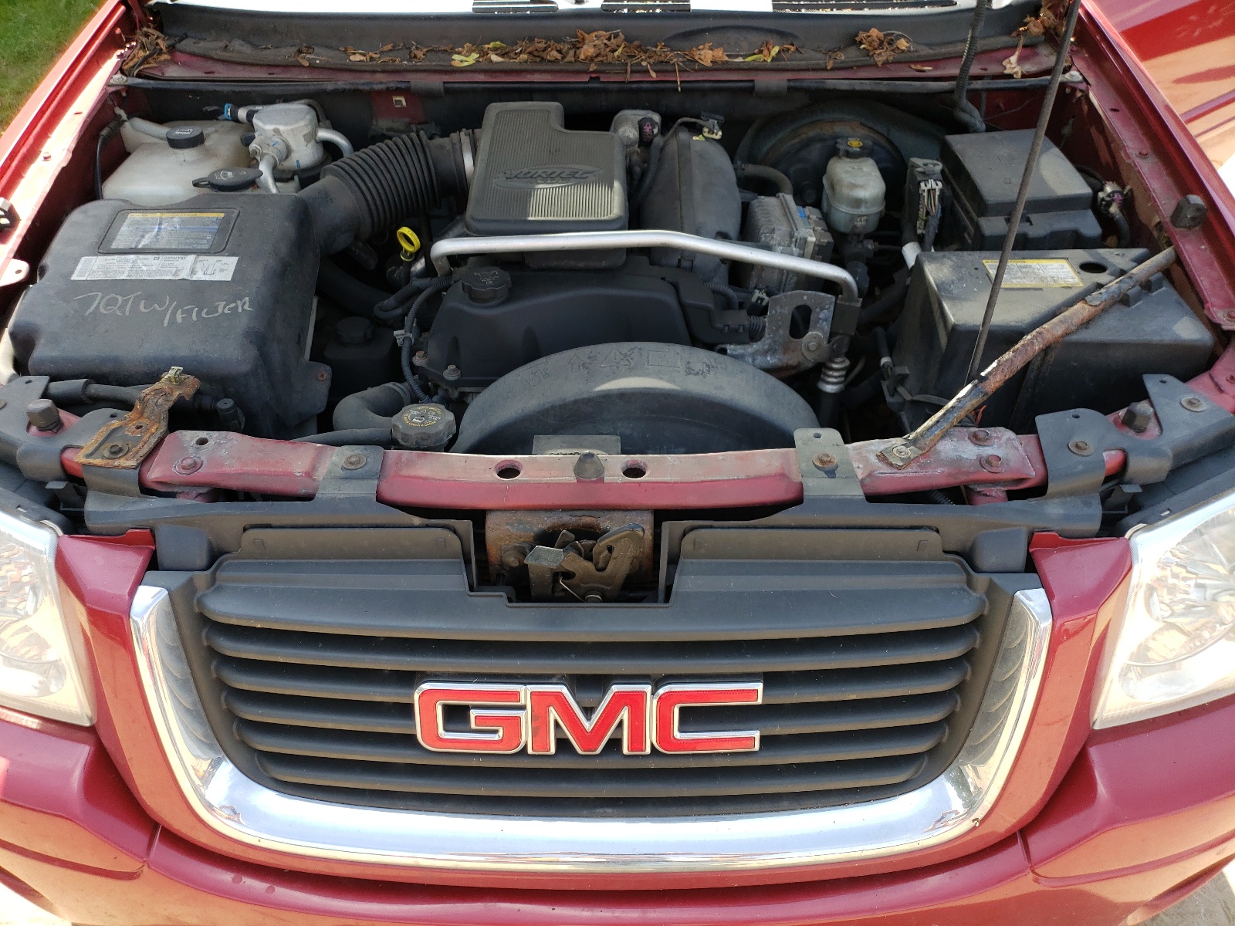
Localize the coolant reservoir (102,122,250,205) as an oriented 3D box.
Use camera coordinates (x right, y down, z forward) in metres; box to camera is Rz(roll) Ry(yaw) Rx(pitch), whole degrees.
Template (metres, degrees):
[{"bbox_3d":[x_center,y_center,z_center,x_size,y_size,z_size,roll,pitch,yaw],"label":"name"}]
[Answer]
[{"bbox_3d":[-0.637,-0.398,1.437,0.184,0.204,0.219,0,40,0],"label":"coolant reservoir"}]

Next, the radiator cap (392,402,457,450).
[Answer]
[{"bbox_3d":[-0.208,-0.038,0.991,0.067,0.028,0.067,0,40,0],"label":"radiator cap"}]

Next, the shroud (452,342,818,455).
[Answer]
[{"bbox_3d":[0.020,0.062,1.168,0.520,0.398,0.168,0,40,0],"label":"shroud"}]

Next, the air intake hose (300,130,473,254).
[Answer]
[{"bbox_3d":[-0.337,-0.416,1.435,0.250,0.128,0.138,-21,44,-23],"label":"air intake hose"}]

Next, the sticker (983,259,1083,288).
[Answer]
[{"bbox_3d":[0.546,-0.250,1.222,0.116,0.003,0.066,0,48,0],"label":"sticker"}]

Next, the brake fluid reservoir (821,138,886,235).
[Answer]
[{"bbox_3d":[0.354,-0.417,1.421,0.084,0.120,0.107,0,40,0],"label":"brake fluid reservoir"}]

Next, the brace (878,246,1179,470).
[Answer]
[{"bbox_3d":[0.483,-0.131,1.037,0.530,0.051,0.043,-33,49,-24],"label":"brace"}]

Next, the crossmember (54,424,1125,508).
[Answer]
[{"bbox_3d":[-0.029,0.000,0.974,1.091,0.053,0.097,0,40,0],"label":"crossmember"}]

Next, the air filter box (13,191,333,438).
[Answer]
[{"bbox_3d":[-0.556,-0.170,1.241,0.357,0.240,0.347,0,40,0],"label":"air filter box"}]

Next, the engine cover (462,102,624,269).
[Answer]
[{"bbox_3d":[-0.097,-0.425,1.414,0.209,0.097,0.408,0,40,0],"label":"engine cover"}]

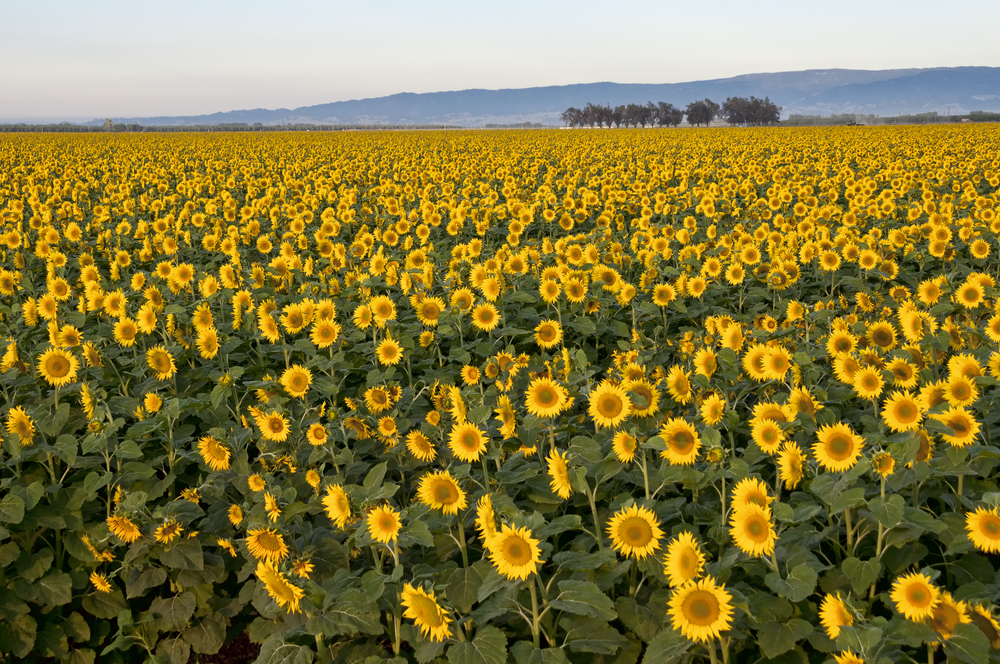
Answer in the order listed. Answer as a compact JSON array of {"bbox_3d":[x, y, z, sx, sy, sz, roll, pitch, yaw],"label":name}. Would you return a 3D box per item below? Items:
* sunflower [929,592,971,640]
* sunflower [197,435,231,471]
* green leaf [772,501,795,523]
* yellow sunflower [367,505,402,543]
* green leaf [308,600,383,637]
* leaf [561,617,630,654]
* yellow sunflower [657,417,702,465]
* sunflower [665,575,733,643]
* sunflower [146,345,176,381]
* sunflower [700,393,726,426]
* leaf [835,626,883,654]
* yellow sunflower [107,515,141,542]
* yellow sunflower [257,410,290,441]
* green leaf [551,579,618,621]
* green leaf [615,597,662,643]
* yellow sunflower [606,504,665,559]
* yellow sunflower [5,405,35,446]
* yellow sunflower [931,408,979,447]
[{"bbox_3d":[1.560,1.000,6.100,0.190,0.190,0.070,2,12,21],"label":"sunflower"},{"bbox_3d":[-1.492,0.627,9.100,0.205,0.205,0.070,1,28,15],"label":"sunflower"},{"bbox_3d":[1.298,0.822,8.000,0.100,0.110,0.050,1,-26,10],"label":"green leaf"},{"bbox_3d":[-0.555,0.920,8.400,0.185,0.185,0.065,1,-3,14],"label":"yellow sunflower"},{"bbox_3d":[-0.548,1.016,6.200,0.260,0.120,0.150,-1,7,-6],"label":"green leaf"},{"bbox_3d":[0.366,1.164,6.700,0.265,0.090,0.180,0,35,3],"label":"leaf"},{"bbox_3d":[0.850,0.515,8.300,0.223,0.228,0.082,3,6,28],"label":"yellow sunflower"},{"bbox_3d":[0.648,0.897,5.650,0.210,0.210,0.070,0,6,7],"label":"sunflower"},{"bbox_3d":[-2.072,0.187,10.700,0.222,0.227,0.082,2,15,24],"label":"sunflower"},{"bbox_3d":[1.148,0.417,9.400,0.068,0.188,0.184,-6,8,-38],"label":"sunflower"},{"bbox_3d":[1.241,1.068,6.050,0.165,0.110,0.110,0,7,6],"label":"leaf"},{"bbox_3d":[-1.547,0.809,7.200,0.145,0.135,0.060,5,42,38],"label":"yellow sunflower"},{"bbox_3d":[-1.213,0.508,9.400,0.170,0.170,0.060,-1,-3,-5],"label":"yellow sunflower"},{"bbox_3d":[0.303,0.976,6.350,0.235,0.100,0.160,-1,7,-9],"label":"green leaf"},{"bbox_3d":[0.539,1.119,6.800,0.190,0.190,0.060,1,-29,5],"label":"green leaf"},{"bbox_3d":[0.535,0.788,6.900,0.222,0.222,0.070,1,0,4],"label":"yellow sunflower"},{"bbox_3d":[-2.414,0.471,8.800,0.212,0.216,0.078,4,13,32],"label":"yellow sunflower"},{"bbox_3d":[2.225,0.460,8.500,0.205,0.195,0.070,0,9,7],"label":"yellow sunflower"}]

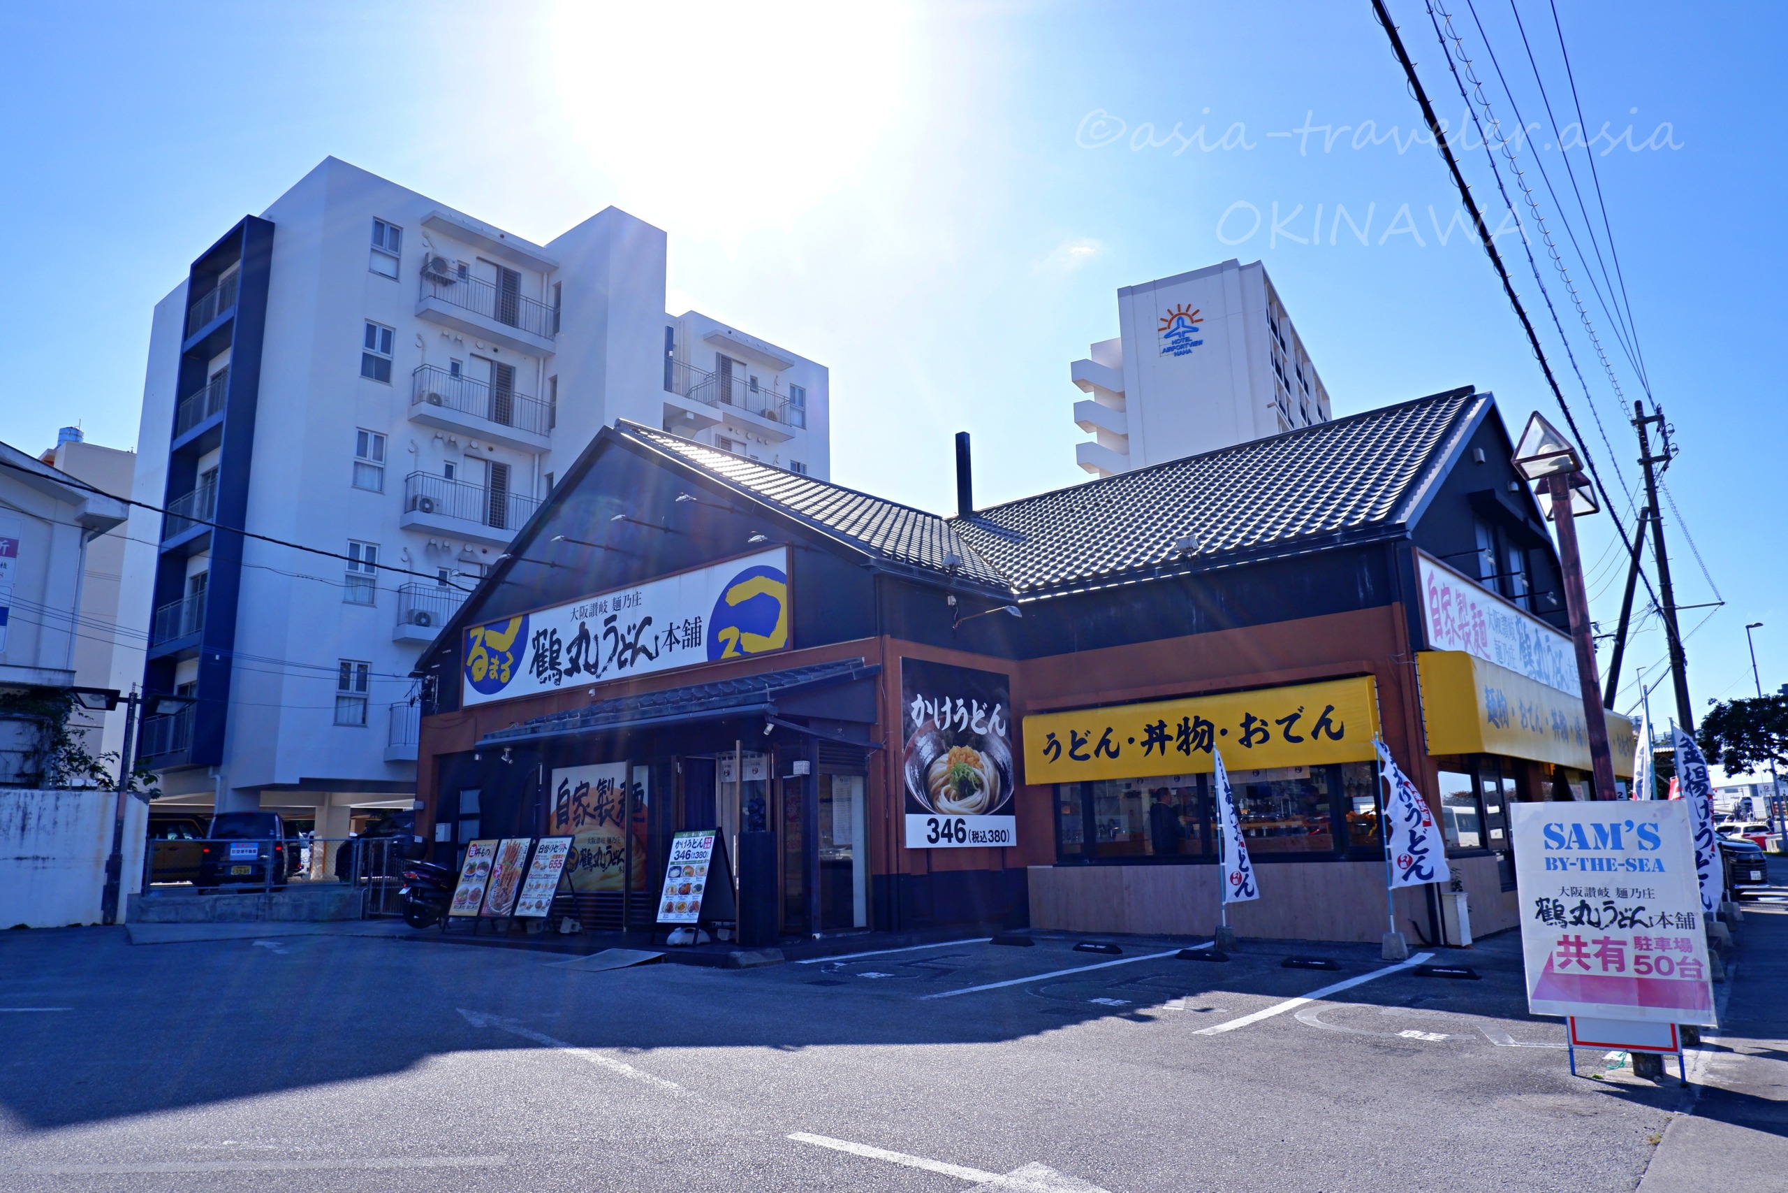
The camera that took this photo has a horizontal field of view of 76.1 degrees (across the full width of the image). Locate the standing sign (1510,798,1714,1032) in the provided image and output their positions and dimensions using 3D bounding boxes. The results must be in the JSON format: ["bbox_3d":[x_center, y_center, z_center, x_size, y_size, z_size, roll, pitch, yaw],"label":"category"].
[{"bbox_3d":[3.777,1.652,6.050,0.840,1.140,0.200,-13,-16,42],"label":"standing sign"}]

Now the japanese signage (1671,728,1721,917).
[{"bbox_3d":[8.708,2.450,12.415,0.550,1.950,0.150,3,-13,-19],"label":"japanese signage"}]

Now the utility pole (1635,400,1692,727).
[{"bbox_3d":[18.769,0.804,27.503,0.500,11.540,0.700,-11,-16,39],"label":"utility pole"}]

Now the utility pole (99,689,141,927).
[{"bbox_3d":[-13.835,3.679,20.521,0.280,4.250,0.280,-11,-16,39],"label":"utility pole"}]

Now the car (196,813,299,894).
[{"bbox_3d":[-13.063,5.115,22.952,1.480,1.600,3.400,5,-14,-27],"label":"car"}]

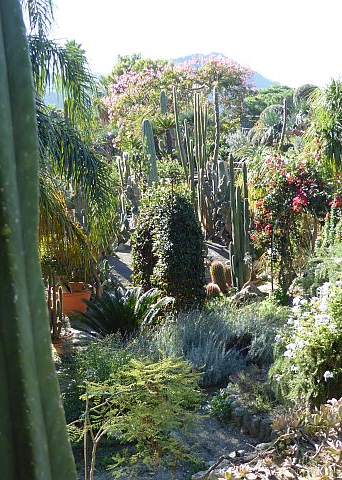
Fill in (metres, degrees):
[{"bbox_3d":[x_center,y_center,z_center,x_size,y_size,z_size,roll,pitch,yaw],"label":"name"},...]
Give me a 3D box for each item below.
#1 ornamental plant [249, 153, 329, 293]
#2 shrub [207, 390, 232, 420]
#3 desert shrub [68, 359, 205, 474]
[{"bbox_3d":[1.758,-0.260,10.700,1.187,2.077,1.100,0,8,0],"label":"ornamental plant"},{"bbox_3d":[0.417,1.423,6.200,0.206,0.230,0.210,0,8,0],"label":"shrub"},{"bbox_3d":[-0.249,1.258,5.200,0.937,0.720,0.800,0,8,0],"label":"desert shrub"}]

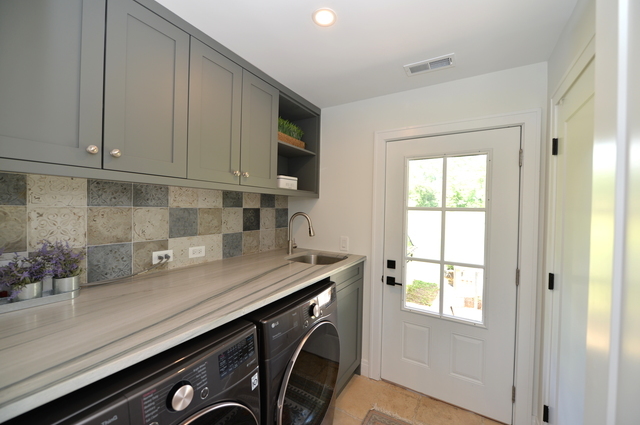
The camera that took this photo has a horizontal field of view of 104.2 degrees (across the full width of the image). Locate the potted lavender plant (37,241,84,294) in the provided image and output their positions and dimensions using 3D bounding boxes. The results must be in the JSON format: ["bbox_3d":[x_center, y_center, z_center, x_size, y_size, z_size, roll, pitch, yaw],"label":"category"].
[{"bbox_3d":[-1.161,0.251,1.123,0.160,0.260,0.157,2,1,31],"label":"potted lavender plant"}]

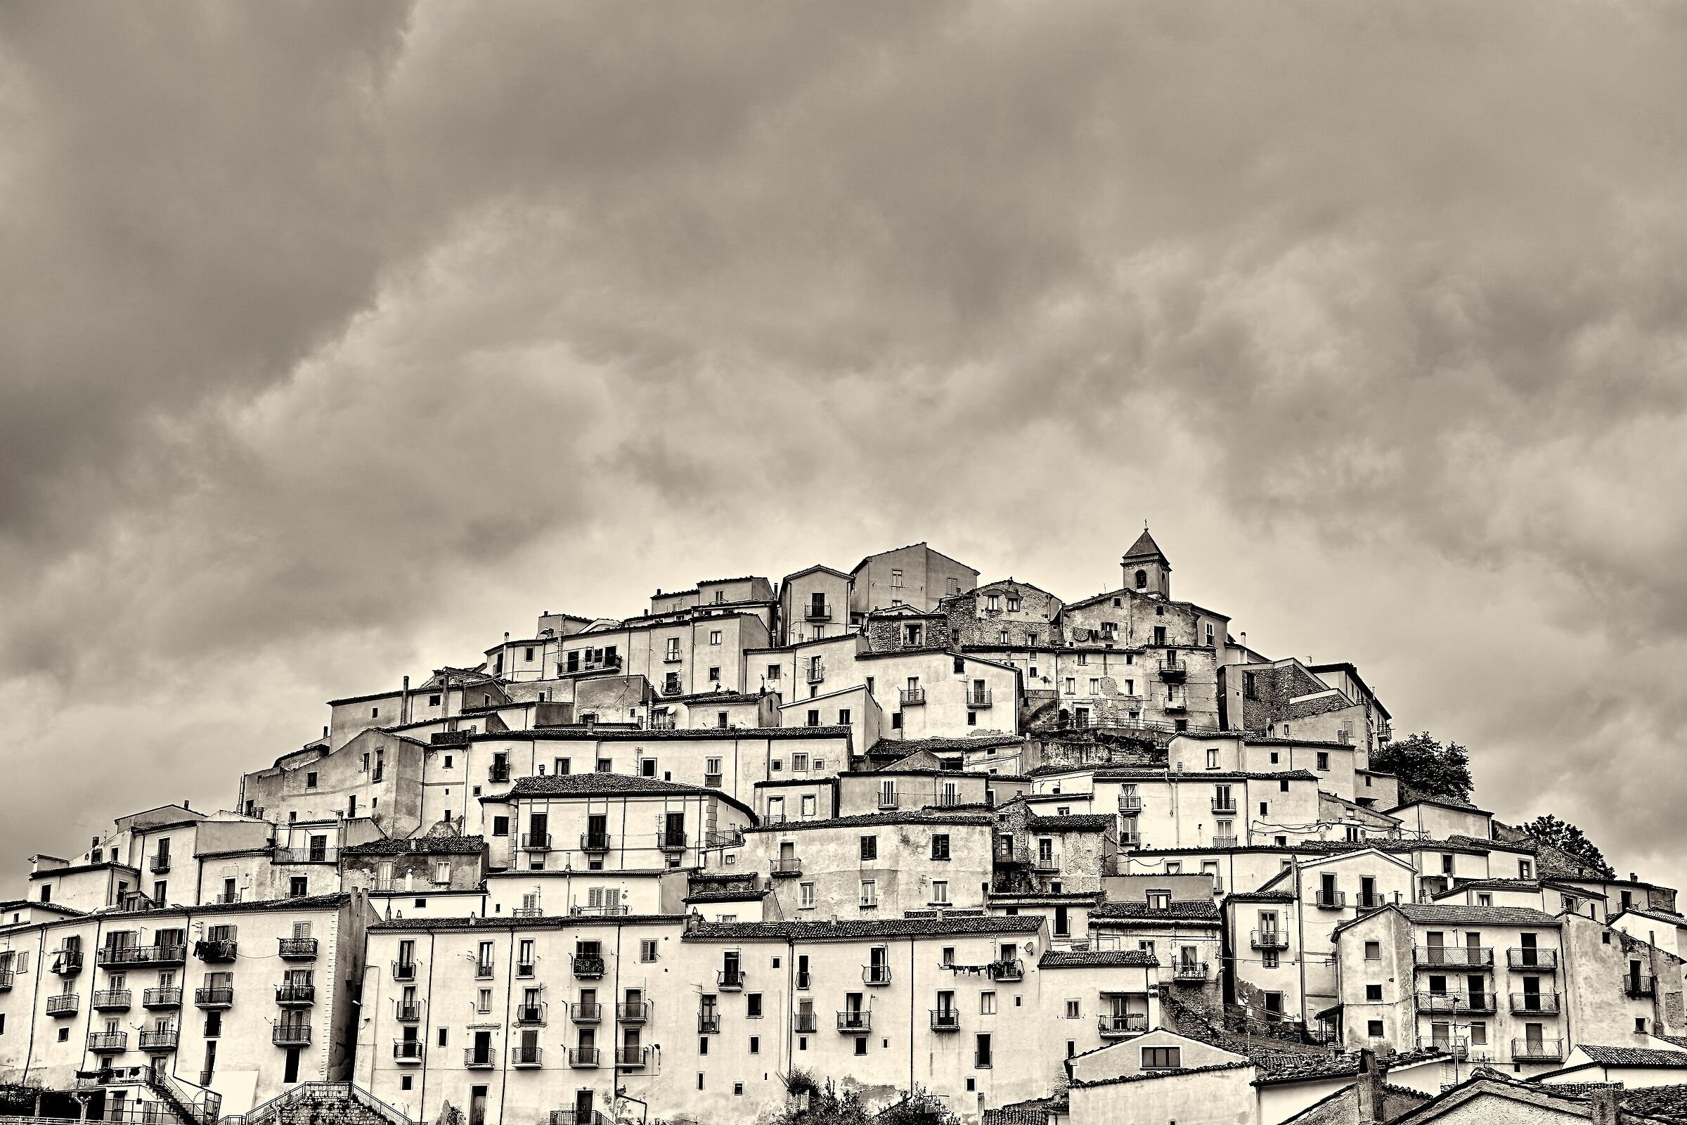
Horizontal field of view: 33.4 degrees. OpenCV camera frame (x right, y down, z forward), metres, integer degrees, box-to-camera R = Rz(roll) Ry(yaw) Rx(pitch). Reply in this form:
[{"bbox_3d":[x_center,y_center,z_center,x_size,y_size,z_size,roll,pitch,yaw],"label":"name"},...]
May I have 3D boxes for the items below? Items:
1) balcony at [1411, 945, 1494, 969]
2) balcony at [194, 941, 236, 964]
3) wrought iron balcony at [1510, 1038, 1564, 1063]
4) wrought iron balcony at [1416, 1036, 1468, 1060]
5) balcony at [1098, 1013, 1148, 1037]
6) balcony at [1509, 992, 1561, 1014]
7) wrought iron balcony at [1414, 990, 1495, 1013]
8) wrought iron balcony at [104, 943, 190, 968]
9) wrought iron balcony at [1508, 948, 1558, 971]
[{"bbox_3d":[36.850,23.880,170.000,4.510,1.120,1.000,1,-19,-1],"label":"balcony"},{"bbox_3d":[-40.650,25.180,182.000,2.380,1.250,0.950,-3,-19,12],"label":"balcony"},{"bbox_3d":[41.950,29.500,170.000,2.870,1.230,1.000,1,-19,-1],"label":"wrought iron balcony"},{"bbox_3d":[36.210,29.340,170.000,2.910,1.230,1.000,1,-19,-1],"label":"wrought iron balcony"},{"bbox_3d":[17.680,29.300,178.000,3.040,1.250,1.000,-1,-19,5],"label":"balcony"},{"bbox_3d":[41.830,26.630,170.000,2.800,1.120,1.000,1,-19,-1],"label":"balcony"},{"bbox_3d":[36.970,26.550,170.000,4.590,1.190,1.000,1,-19,-1],"label":"wrought iron balcony"},{"bbox_3d":[-45.470,25.540,183.000,5.570,1.240,1.000,-5,-19,16],"label":"wrought iron balcony"},{"bbox_3d":[41.670,24.000,170.000,2.790,1.210,1.000,1,-19,-1],"label":"wrought iron balcony"}]

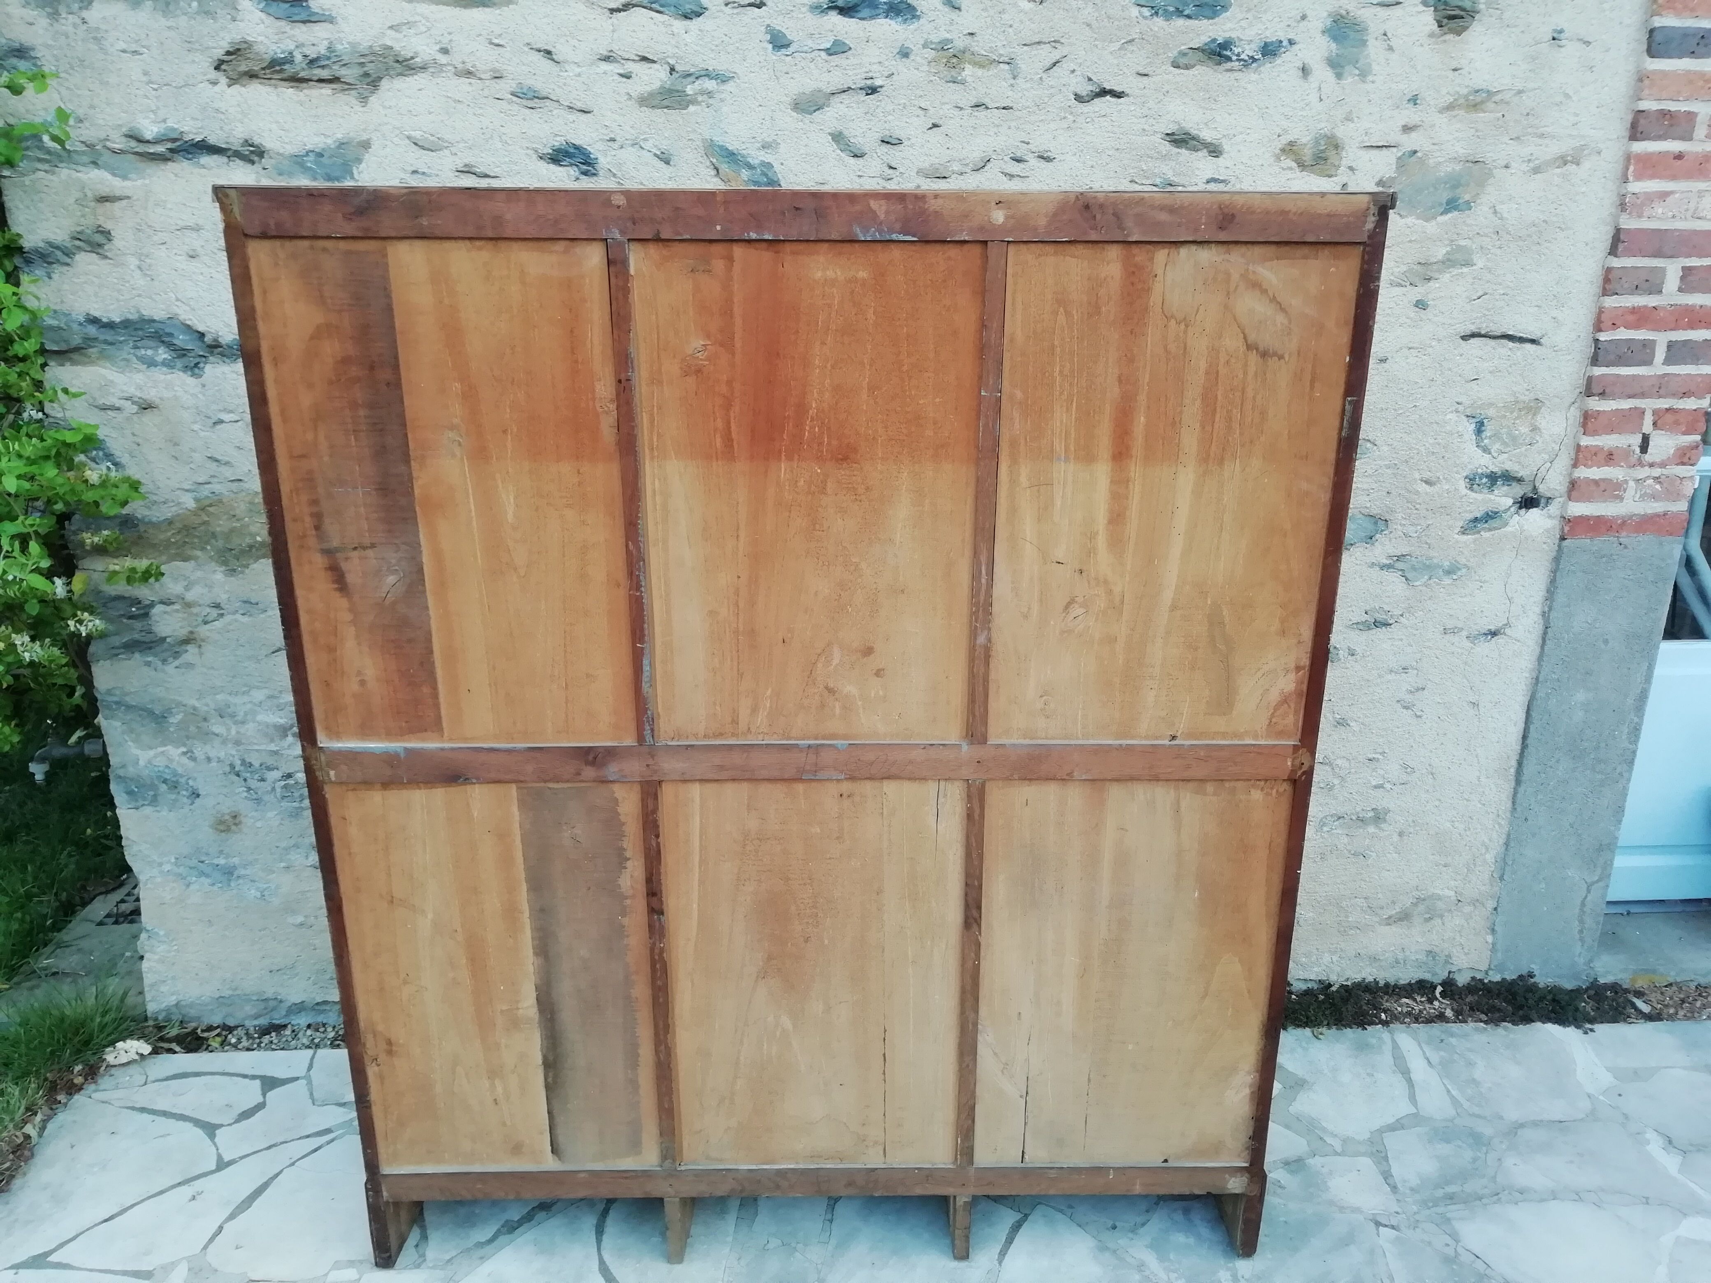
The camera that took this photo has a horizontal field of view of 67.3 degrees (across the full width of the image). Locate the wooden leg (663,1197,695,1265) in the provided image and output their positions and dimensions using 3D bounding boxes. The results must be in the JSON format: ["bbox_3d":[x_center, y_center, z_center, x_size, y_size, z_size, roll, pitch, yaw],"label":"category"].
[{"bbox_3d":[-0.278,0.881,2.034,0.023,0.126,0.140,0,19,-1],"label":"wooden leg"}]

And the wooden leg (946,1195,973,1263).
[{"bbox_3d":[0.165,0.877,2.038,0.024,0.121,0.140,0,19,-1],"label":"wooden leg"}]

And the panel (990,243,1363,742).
[{"bbox_3d":[0.386,-0.171,1.624,0.418,0.641,0.018,0,19,-1],"label":"panel"}]

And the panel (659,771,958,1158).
[{"bbox_3d":[-0.056,0.486,1.845,0.411,0.642,0.018,0,19,-1],"label":"panel"}]

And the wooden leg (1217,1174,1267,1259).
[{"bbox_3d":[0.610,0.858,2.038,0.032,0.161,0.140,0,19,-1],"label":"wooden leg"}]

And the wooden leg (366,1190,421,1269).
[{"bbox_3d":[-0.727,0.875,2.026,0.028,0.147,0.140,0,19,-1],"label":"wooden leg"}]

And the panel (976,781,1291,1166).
[{"bbox_3d":[0.385,0.485,1.850,0.417,0.642,0.018,0,19,-1],"label":"panel"}]

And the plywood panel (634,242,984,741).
[{"bbox_3d":[-0.056,-0.170,1.619,0.414,0.641,0.018,0,19,-1],"label":"plywood panel"}]

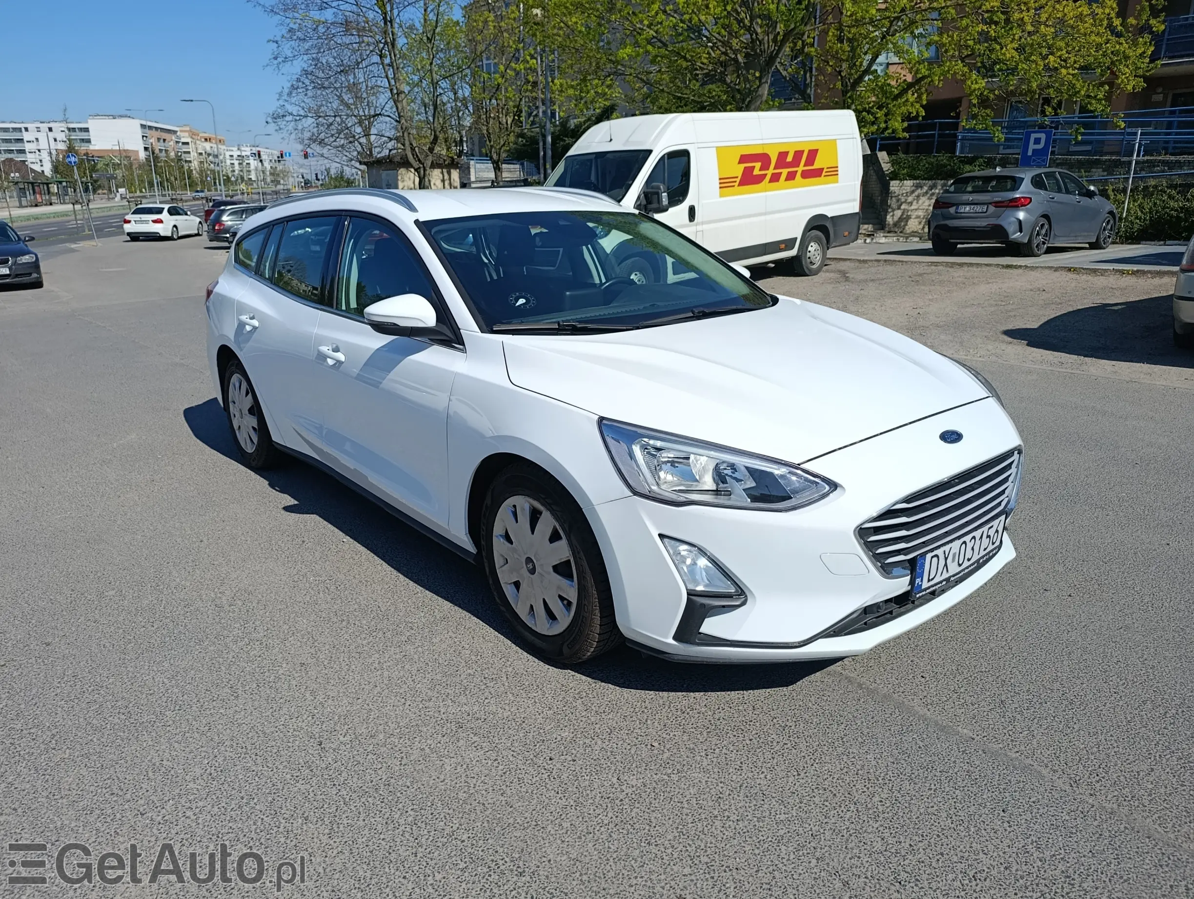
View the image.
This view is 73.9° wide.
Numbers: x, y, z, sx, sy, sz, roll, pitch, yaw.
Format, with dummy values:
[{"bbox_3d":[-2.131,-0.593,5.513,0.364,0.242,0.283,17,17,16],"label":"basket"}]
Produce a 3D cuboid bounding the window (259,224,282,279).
[{"bbox_3d":[-1.653,-1.009,4.030,0.050,0.290,0.290,18,-1,-43],"label":"window"}]

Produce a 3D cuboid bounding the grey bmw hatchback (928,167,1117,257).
[{"bbox_3d":[7.776,-4.295,14.293,4.320,1.430,1.820,-14,21,-36],"label":"grey bmw hatchback"}]

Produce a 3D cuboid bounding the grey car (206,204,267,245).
[{"bbox_3d":[-12.700,-8.670,30.950,1.780,1.470,4.600,16,24,42],"label":"grey car"}]

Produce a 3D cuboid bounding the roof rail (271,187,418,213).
[{"bbox_3d":[-1.277,-1.168,3.754,0.080,0.120,1.800,-15,21,-38],"label":"roof rail"}]

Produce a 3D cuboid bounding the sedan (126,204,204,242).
[{"bbox_3d":[-19.200,-10.080,35.300,1.820,1.430,4.530,-2,18,-4],"label":"sedan"}]

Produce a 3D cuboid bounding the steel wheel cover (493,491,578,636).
[{"bbox_3d":[-0.184,0.348,2.391,0.060,0.435,0.435,-14,21,-38],"label":"steel wheel cover"}]

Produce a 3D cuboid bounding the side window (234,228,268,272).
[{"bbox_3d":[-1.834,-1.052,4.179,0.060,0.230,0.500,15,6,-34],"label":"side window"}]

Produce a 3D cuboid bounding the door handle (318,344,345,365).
[{"bbox_3d":[-1.053,-0.384,3.160,0.058,0.060,0.230,-15,21,-38],"label":"door handle"}]

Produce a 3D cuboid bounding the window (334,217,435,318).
[{"bbox_3d":[-0.820,-0.694,3.041,0.060,0.430,1.000,18,-1,-43],"label":"window"}]

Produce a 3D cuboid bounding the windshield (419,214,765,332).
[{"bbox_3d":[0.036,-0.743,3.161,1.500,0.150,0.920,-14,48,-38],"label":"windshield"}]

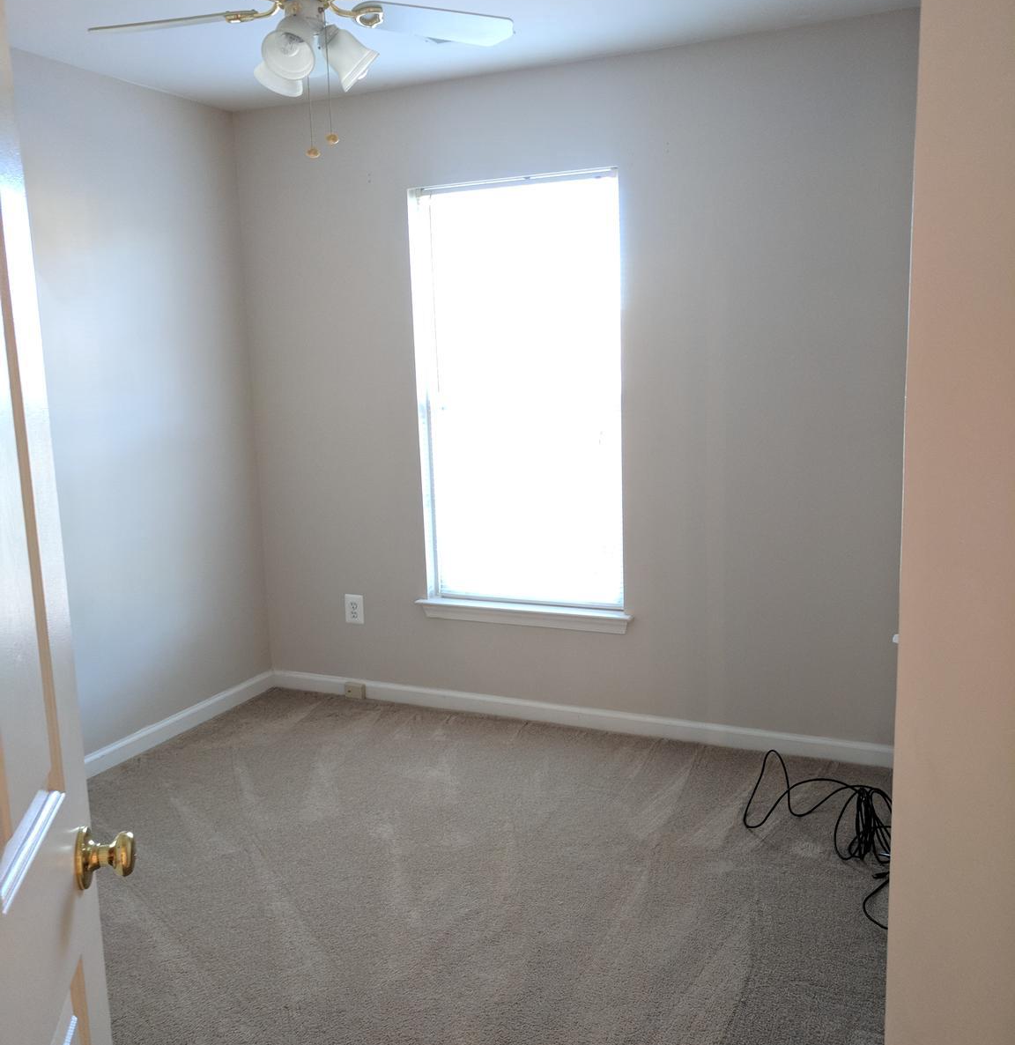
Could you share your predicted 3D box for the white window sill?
[{"bbox_3d":[0.064,0.366,3.999,0.912,0.080,0.110,3,11,24],"label":"white window sill"}]

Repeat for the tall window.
[{"bbox_3d":[0.049,-0.469,3.884,0.838,1.605,0.100,3,11,24],"label":"tall window"}]

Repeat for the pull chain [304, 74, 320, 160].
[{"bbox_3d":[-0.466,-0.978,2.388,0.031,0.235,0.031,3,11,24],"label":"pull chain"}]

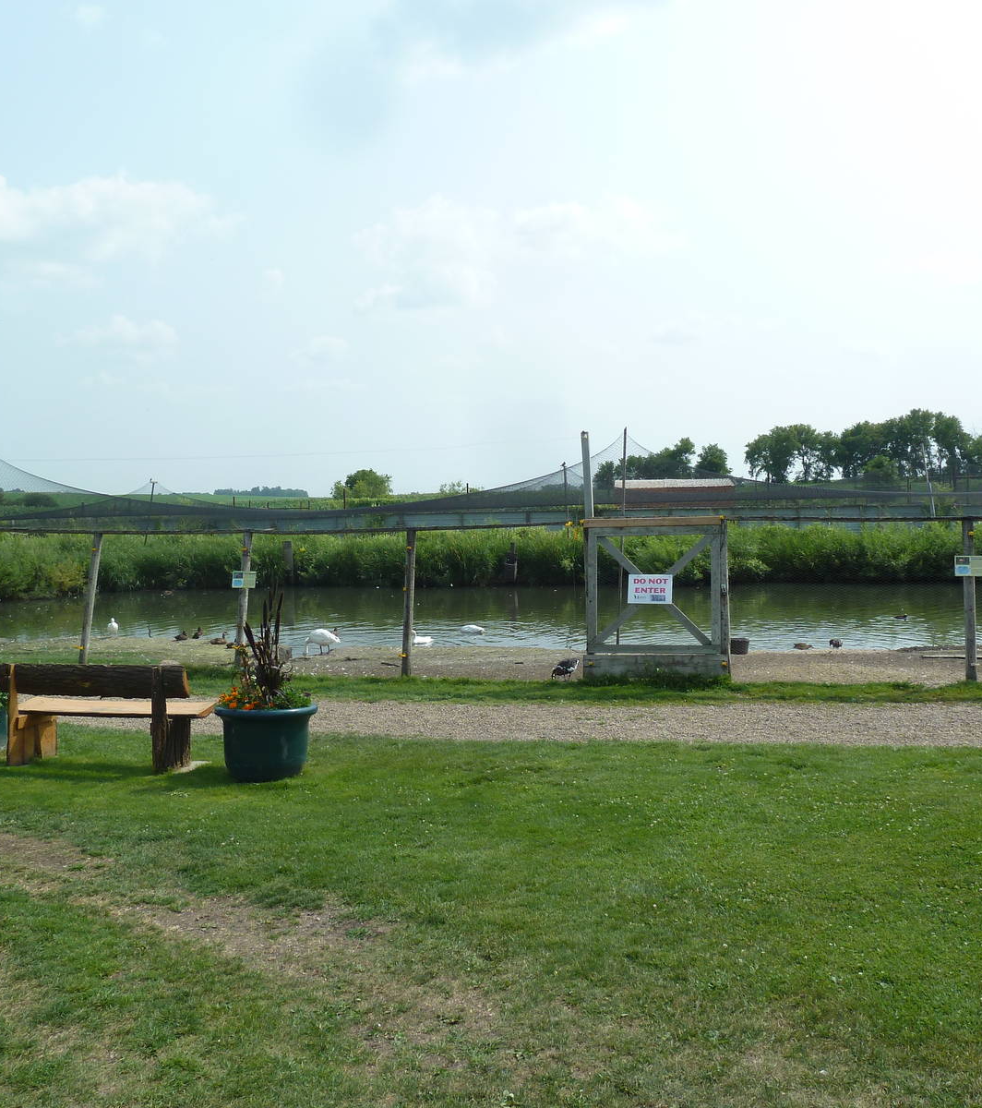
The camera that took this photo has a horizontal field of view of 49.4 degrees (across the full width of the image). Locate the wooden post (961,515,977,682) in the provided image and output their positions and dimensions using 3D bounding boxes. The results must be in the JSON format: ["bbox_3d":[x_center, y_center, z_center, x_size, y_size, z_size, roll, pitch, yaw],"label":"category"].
[{"bbox_3d":[6.106,0.588,13.600,0.137,2.100,0.137,-1,-2,0],"label":"wooden post"}]

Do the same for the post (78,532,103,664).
[{"bbox_3d":[-6.132,0.690,16.350,0.130,2.070,0.130,5,-4,0],"label":"post"}]

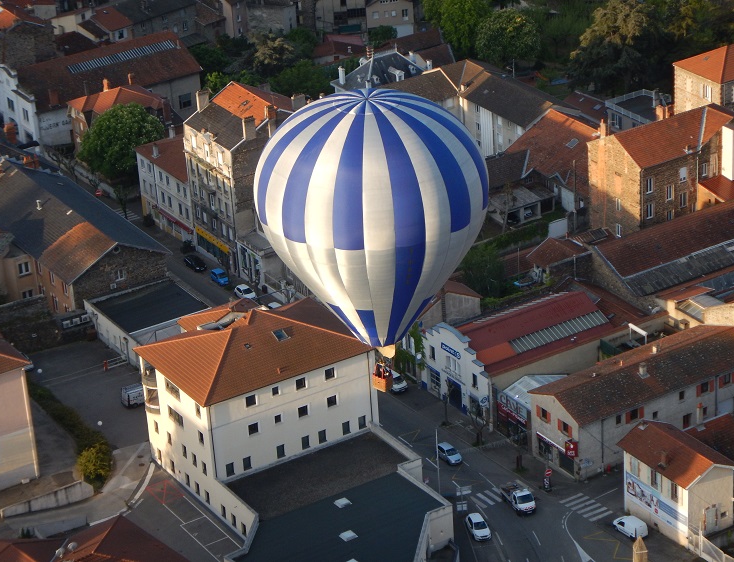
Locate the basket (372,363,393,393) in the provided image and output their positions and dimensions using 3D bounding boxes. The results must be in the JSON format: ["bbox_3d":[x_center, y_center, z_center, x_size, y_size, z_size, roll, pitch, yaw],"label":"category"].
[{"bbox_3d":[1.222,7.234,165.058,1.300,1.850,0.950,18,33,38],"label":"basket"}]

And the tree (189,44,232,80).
[{"bbox_3d":[-26.630,-37.010,372.242,8.000,8.000,8.000,-4,26,0],"label":"tree"}]

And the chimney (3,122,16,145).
[{"bbox_3d":[-53.945,-22.307,330.838,1.600,3.200,0.850,-18,29,-28],"label":"chimney"}]

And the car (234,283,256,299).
[{"bbox_3d":[-16.700,1.500,300.384,1.690,1.460,3.800,-20,30,-31],"label":"car"}]

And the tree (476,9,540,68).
[{"bbox_3d":[24.011,-41.149,371.211,11.000,10.600,11.000,-4,26,0],"label":"tree"}]

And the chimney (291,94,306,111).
[{"bbox_3d":[-9.372,-24.112,299.476,1.950,2.600,0.700,-17,28,-25],"label":"chimney"}]

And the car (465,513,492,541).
[{"bbox_3d":[12.423,27.236,242.491,1.750,1.480,4.120,-10,26,-14],"label":"car"}]

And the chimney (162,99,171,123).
[{"bbox_3d":[-30.835,-26.221,336.430,1.050,3.900,0.750,-17,28,-25],"label":"chimney"}]

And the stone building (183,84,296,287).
[{"bbox_3d":[-14.468,-15.554,310.177,17.469,23.562,13.102,-18,29,-28],"label":"stone building"}]

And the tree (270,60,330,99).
[{"bbox_3d":[-11.268,-31.637,359.553,9.500,9.852,9.500,-3,25,1],"label":"tree"}]

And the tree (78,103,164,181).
[{"bbox_3d":[-37.383,-20.870,334.474,13.000,12.600,13.000,-4,26,0],"label":"tree"}]

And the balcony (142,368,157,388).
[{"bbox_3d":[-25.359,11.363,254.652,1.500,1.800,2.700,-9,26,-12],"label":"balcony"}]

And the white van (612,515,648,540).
[{"bbox_3d":[29.371,27.352,243.612,1.700,1.800,4.100,-23,32,-35],"label":"white van"}]

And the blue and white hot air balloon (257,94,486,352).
[{"bbox_3d":[0.506,-4.138,159.600,17.000,19.400,17.000,-4,26,0],"label":"blue and white hot air balloon"}]

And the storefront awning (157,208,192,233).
[{"bbox_3d":[-28.441,-8.790,319.788,0.900,0.650,10.664,-18,29,-28],"label":"storefront awning"}]

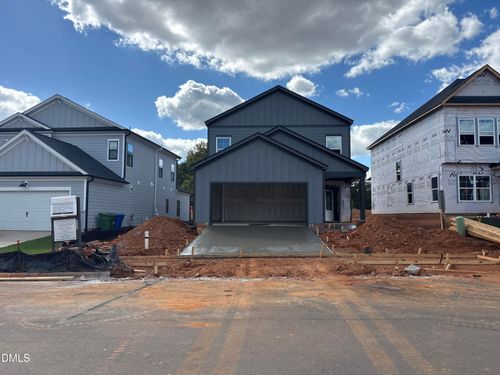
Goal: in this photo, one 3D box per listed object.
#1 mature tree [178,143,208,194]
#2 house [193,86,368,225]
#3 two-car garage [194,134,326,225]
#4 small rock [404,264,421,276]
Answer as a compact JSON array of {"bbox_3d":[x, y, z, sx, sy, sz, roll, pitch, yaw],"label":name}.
[{"bbox_3d":[-6.358,-0.931,51.503,6.800,10.700,7.000,0,-4,3],"label":"mature tree"},{"bbox_3d":[1.950,-1.849,25.819,9.250,8.480,13.800,0,-4,3],"label":"house"},{"bbox_3d":[0.620,-0.250,22.100,6.800,4.650,6.200,0,-3,2],"label":"two-car garage"},{"bbox_3d":[3.882,1.981,8.977,0.350,0.270,0.270,0,-4,3],"label":"small rock"}]

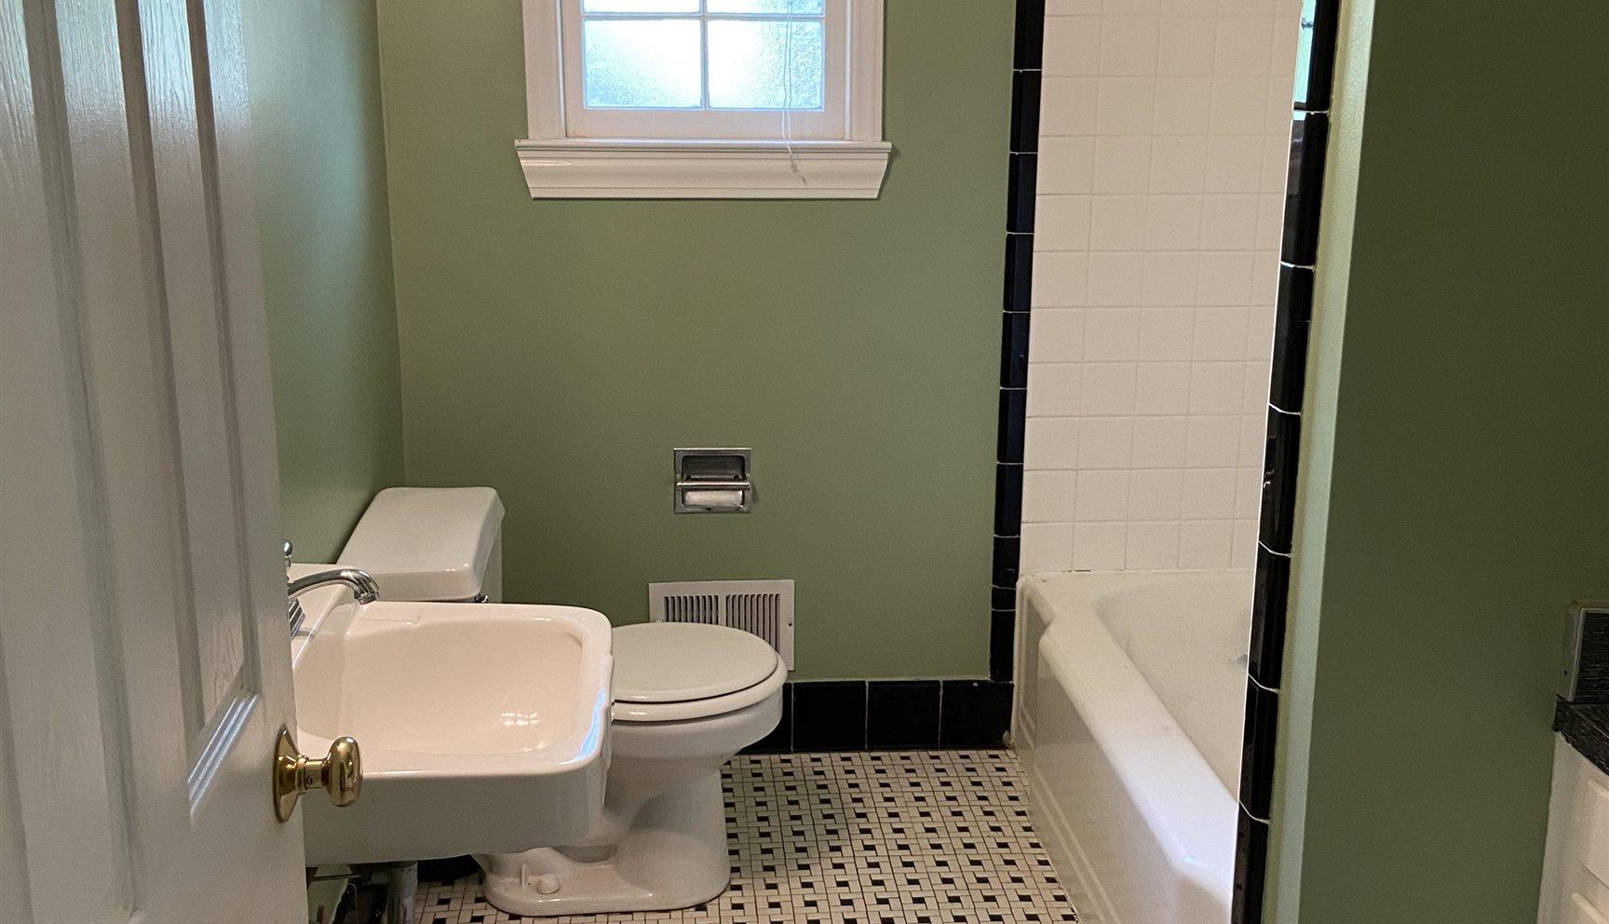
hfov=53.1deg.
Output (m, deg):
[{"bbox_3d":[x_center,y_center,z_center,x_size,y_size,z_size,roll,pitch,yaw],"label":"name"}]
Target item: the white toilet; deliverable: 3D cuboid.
[{"bbox_3d":[-0.381,0.419,2.756,0.708,0.670,0.460,0,15,-4],"label":"white toilet"}]

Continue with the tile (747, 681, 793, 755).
[{"bbox_3d":[-0.102,0.529,3.363,0.153,0.154,0.011,-1,15,-5],"label":"tile"}]

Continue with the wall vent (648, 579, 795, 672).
[{"bbox_3d":[-0.167,0.341,3.298,0.297,0.196,0.014,-1,15,-5],"label":"wall vent"}]

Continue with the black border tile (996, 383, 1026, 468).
[{"bbox_3d":[0.415,-0.070,3.208,0.050,0.151,0.012,-1,15,-4],"label":"black border tile"}]

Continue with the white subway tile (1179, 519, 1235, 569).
[{"bbox_3d":[0.838,0.174,3.348,0.110,0.108,0.010,-1,15,-5],"label":"white subway tile"}]

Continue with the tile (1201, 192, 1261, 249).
[{"bbox_3d":[0.821,-0.462,3.108,0.108,0.108,0.009,-1,15,-5],"label":"tile"}]

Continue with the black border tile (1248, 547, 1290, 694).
[{"bbox_3d":[0.498,0.166,1.730,0.016,0.152,0.052,-1,15,-5],"label":"black border tile"}]

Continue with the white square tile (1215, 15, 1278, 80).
[{"bbox_3d":[0.828,-0.781,3.038,0.108,0.108,0.010,-1,15,-4],"label":"white square tile"}]

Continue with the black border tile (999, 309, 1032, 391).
[{"bbox_3d":[0.411,-0.217,3.141,0.052,0.152,0.015,-1,15,-5],"label":"black border tile"}]

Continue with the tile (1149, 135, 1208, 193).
[{"bbox_3d":[0.716,-0.567,3.081,0.108,0.108,0.010,0,15,-4],"label":"tile"}]

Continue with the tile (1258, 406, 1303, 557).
[{"bbox_3d":[0.504,0.021,1.698,0.020,0.151,0.052,0,15,-4],"label":"tile"}]

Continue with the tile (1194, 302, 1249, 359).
[{"bbox_3d":[0.815,-0.250,3.153,0.107,0.107,0.009,-1,15,-5],"label":"tile"}]

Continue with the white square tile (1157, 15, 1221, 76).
[{"bbox_3d":[0.719,-0.780,3.030,0.108,0.108,0.010,-1,15,-4],"label":"white square tile"}]

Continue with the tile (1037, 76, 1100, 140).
[{"bbox_3d":[0.495,-0.663,3.010,0.107,0.107,0.009,-1,15,-5],"label":"tile"}]

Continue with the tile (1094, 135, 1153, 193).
[{"bbox_3d":[0.602,-0.561,3.048,0.107,0.107,0.009,-1,15,-5],"label":"tile"}]

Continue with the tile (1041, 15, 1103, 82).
[{"bbox_3d":[0.501,-0.781,3.025,0.108,0.108,0.009,-1,15,-4],"label":"tile"}]

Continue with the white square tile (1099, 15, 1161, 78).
[{"bbox_3d":[0.610,-0.783,3.033,0.108,0.108,0.009,-1,15,-4],"label":"white square tile"}]

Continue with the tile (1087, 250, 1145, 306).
[{"bbox_3d":[0.602,-0.354,3.118,0.108,0.108,0.009,-1,15,-5],"label":"tile"}]

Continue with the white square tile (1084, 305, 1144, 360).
[{"bbox_3d":[0.599,-0.247,3.134,0.107,0.107,0.009,-1,15,-5],"label":"white square tile"}]

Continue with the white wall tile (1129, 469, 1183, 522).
[{"bbox_3d":[0.707,0.067,3.239,0.108,0.108,0.009,-1,15,-5],"label":"white wall tile"}]

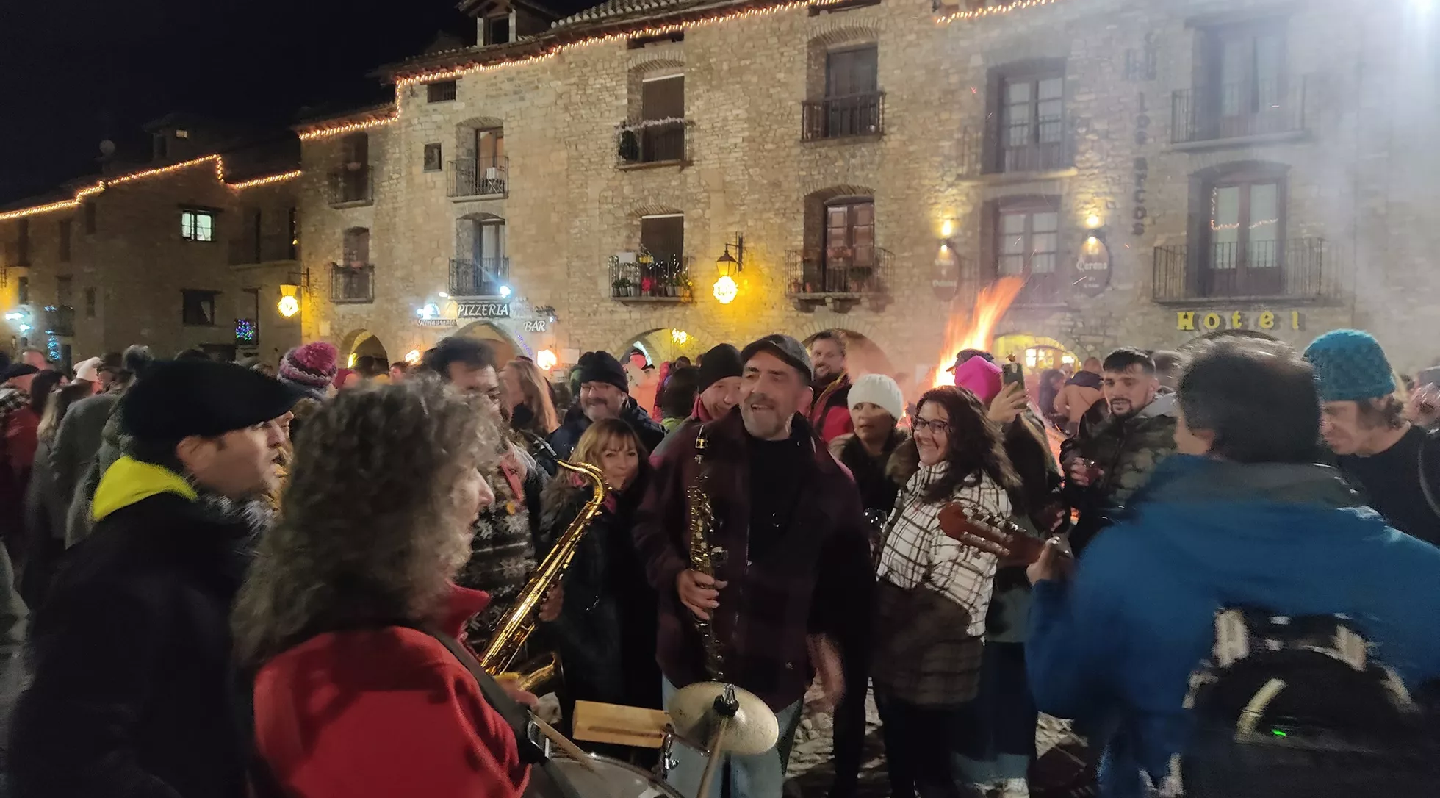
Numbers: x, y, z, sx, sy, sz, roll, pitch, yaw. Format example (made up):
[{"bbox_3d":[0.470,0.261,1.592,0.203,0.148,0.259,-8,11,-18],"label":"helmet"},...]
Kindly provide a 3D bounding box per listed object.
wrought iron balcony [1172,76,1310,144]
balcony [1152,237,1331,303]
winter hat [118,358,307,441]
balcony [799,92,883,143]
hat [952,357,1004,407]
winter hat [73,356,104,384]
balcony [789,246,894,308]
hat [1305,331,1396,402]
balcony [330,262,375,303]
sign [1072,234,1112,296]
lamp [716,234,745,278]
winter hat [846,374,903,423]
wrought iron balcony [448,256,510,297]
[{"bbox_3d":[9.419,-5.190,19.633,2.250,1.000,0.500,2,2,32],"label":"wrought iron balcony"},{"bbox_3d":[9.566,-2.340,19.928,2.888,1.022,0.750,2,2,33],"label":"balcony"},{"bbox_3d":[-0.808,0.001,1.720,0.280,0.130,0.250,0,2,-29],"label":"winter hat"},{"bbox_3d":[2.710,-6.211,23.896,1.800,0.900,0.400,2,2,31],"label":"balcony"},{"bbox_3d":[0.967,-0.061,4.050,0.190,0.190,0.210,1,2,24],"label":"hat"},{"bbox_3d":[-4.318,-0.196,7.400,0.220,0.190,0.190,0,2,-12],"label":"winter hat"},{"bbox_3d":[2.626,-2.693,23.847,2.250,1.080,0.700,2,2,31],"label":"balcony"},{"bbox_3d":[1.734,-0.091,2.980,0.250,0.200,0.210,-8,-2,9],"label":"hat"},{"bbox_3d":[-10.989,-3.432,32.292,1.500,1.100,0.400,2,2,31],"label":"balcony"},{"bbox_3d":[7.382,-2.637,21.448,0.660,1.164,0.120,2,2,33],"label":"sign"},{"bbox_3d":[0.253,-3.319,25.191,0.420,0.950,0.750,2,2,31],"label":"lamp"},{"bbox_3d":[0.547,-0.006,3.800,0.190,0.180,0.220,4,4,37],"label":"winter hat"},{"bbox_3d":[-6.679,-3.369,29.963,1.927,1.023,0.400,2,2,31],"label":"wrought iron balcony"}]

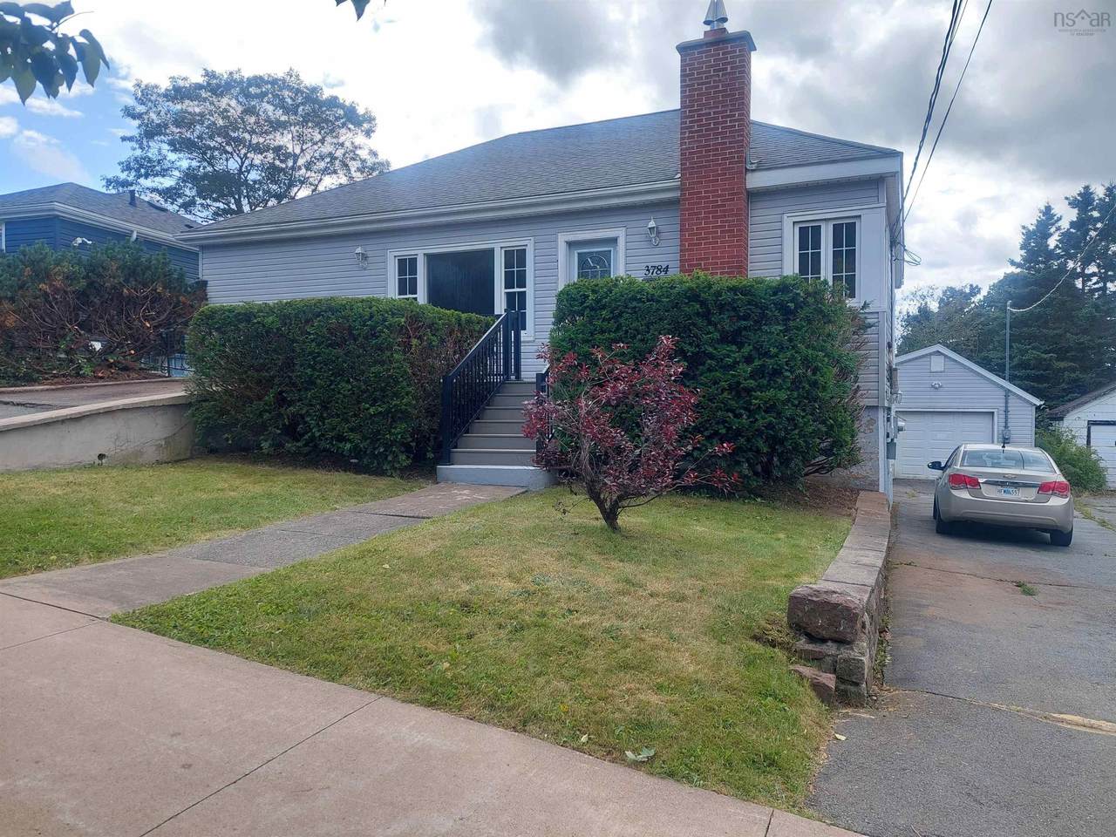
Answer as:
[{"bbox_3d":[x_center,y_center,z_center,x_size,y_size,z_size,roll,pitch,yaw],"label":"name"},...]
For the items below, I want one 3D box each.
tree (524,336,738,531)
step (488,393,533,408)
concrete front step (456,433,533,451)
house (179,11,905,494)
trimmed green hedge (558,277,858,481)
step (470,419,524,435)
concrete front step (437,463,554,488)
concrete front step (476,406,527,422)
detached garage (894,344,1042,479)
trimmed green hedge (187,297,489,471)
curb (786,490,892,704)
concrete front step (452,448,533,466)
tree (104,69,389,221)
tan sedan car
[{"bbox_3d":[0.670,0.130,7.100,1.900,1.800,1.750,0,0,0],"label":"tree"},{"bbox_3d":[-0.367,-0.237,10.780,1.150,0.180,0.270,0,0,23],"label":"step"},{"bbox_3d":[-0.577,0.303,9.854,1.330,0.179,0.290,0,1,22],"label":"concrete front step"},{"bbox_3d":[0.430,-2.500,15.680,11.800,6.850,9.000,0,0,23],"label":"house"},{"bbox_3d":[1.767,-0.358,9.177,3.280,2.290,1.850,0,1,22],"label":"trimmed green hedge"},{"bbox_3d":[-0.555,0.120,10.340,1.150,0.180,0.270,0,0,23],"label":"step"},{"bbox_3d":[-0.714,0.683,9.278,1.410,0.225,0.470,0,1,22],"label":"concrete front step"},{"bbox_3d":[-0.461,-0.058,10.560,1.150,0.180,0.270,0,0,23],"label":"concrete front step"},{"bbox_3d":[12.541,-0.273,26.102,5.380,4.060,6.600,0,1,22],"label":"detached garage"},{"bbox_3d":[-3.156,-0.437,11.246,3.620,2.230,2.300,0,1,22],"label":"trimmed green hedge"},{"bbox_3d":[2.733,1.245,7.058,0.390,0.620,6.100,0,1,24],"label":"curb"},{"bbox_3d":[-0.674,0.482,9.615,1.330,0.178,0.290,0,1,22],"label":"concrete front step"},{"bbox_3d":[-12.500,-6.900,31.000,11.300,14.200,10.800,0,0,0],"label":"tree"},{"bbox_3d":[7.420,1.160,13.200,1.830,1.470,4.600,2,-1,24],"label":"tan sedan car"}]

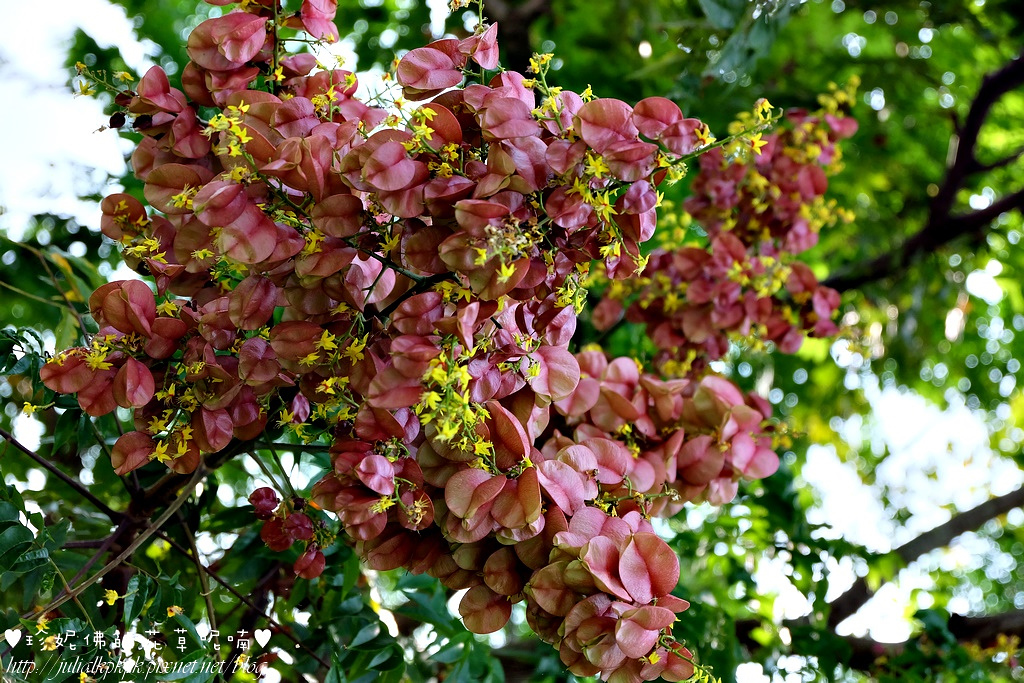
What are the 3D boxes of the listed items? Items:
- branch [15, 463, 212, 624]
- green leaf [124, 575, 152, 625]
[{"bbox_3d":[-0.319,0.166,1.710,0.210,0.028,0.030,-41,-6,-15],"label":"branch"},{"bbox_3d":[-0.298,0.206,1.700,0.022,0.043,0.011,12,-12,6],"label":"green leaf"}]

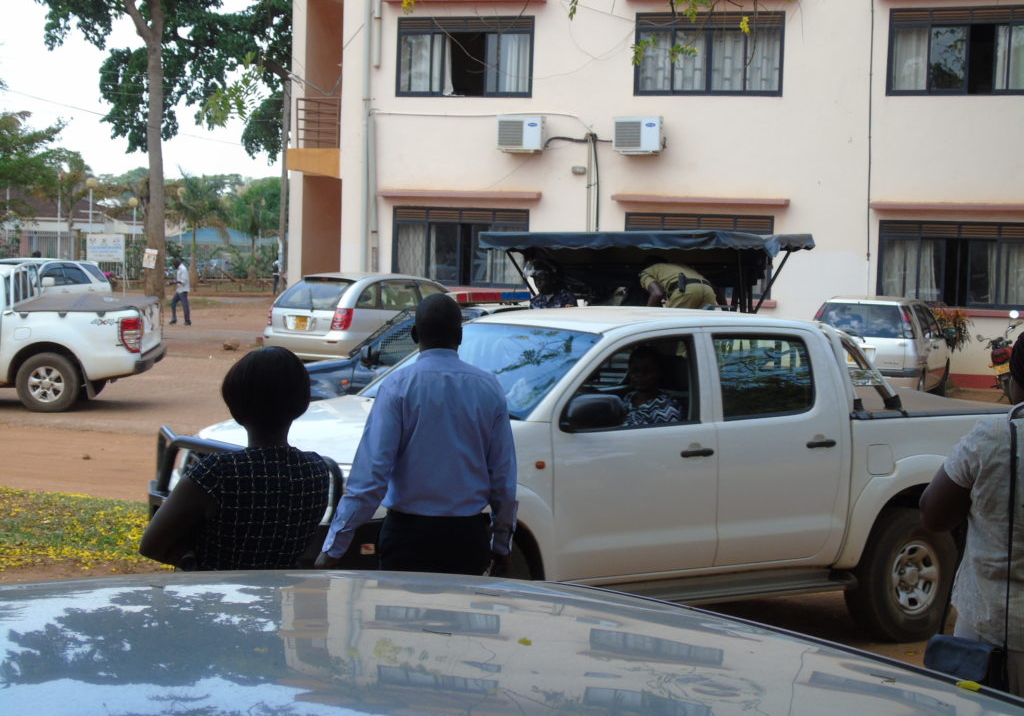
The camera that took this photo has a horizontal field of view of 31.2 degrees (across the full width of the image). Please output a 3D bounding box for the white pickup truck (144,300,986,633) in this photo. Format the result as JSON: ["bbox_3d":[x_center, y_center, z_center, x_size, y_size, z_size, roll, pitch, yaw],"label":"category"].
[{"bbox_3d":[0.677,0.650,10.513,5.300,1.830,1.850,-1,5,-32],"label":"white pickup truck"}]

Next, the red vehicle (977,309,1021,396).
[{"bbox_3d":[6.609,0.036,24.863,0.750,1.180,1.950,2,4,10],"label":"red vehicle"}]

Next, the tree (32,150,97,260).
[{"bbox_3d":[-18.055,-5.628,74.000,2.582,5.487,2.582,2,4,0],"label":"tree"}]

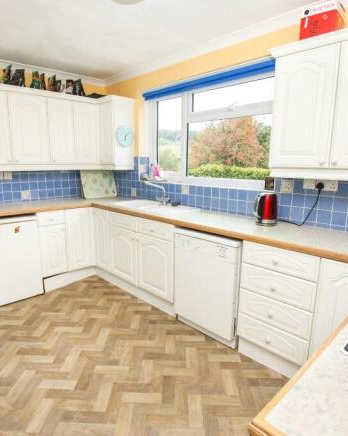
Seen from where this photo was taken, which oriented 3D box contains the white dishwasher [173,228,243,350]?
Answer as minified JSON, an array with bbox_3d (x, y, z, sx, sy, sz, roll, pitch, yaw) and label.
[{"bbox_3d":[0.445,0.495,2.368,0.610,0.830,0.590,11,15,44],"label":"white dishwasher"}]

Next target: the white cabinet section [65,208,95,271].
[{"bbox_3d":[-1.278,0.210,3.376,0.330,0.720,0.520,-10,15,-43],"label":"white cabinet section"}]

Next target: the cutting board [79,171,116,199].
[{"bbox_3d":[-1.040,-0.485,3.784,0.410,0.430,0.020,-7,-9,-35],"label":"cutting board"}]

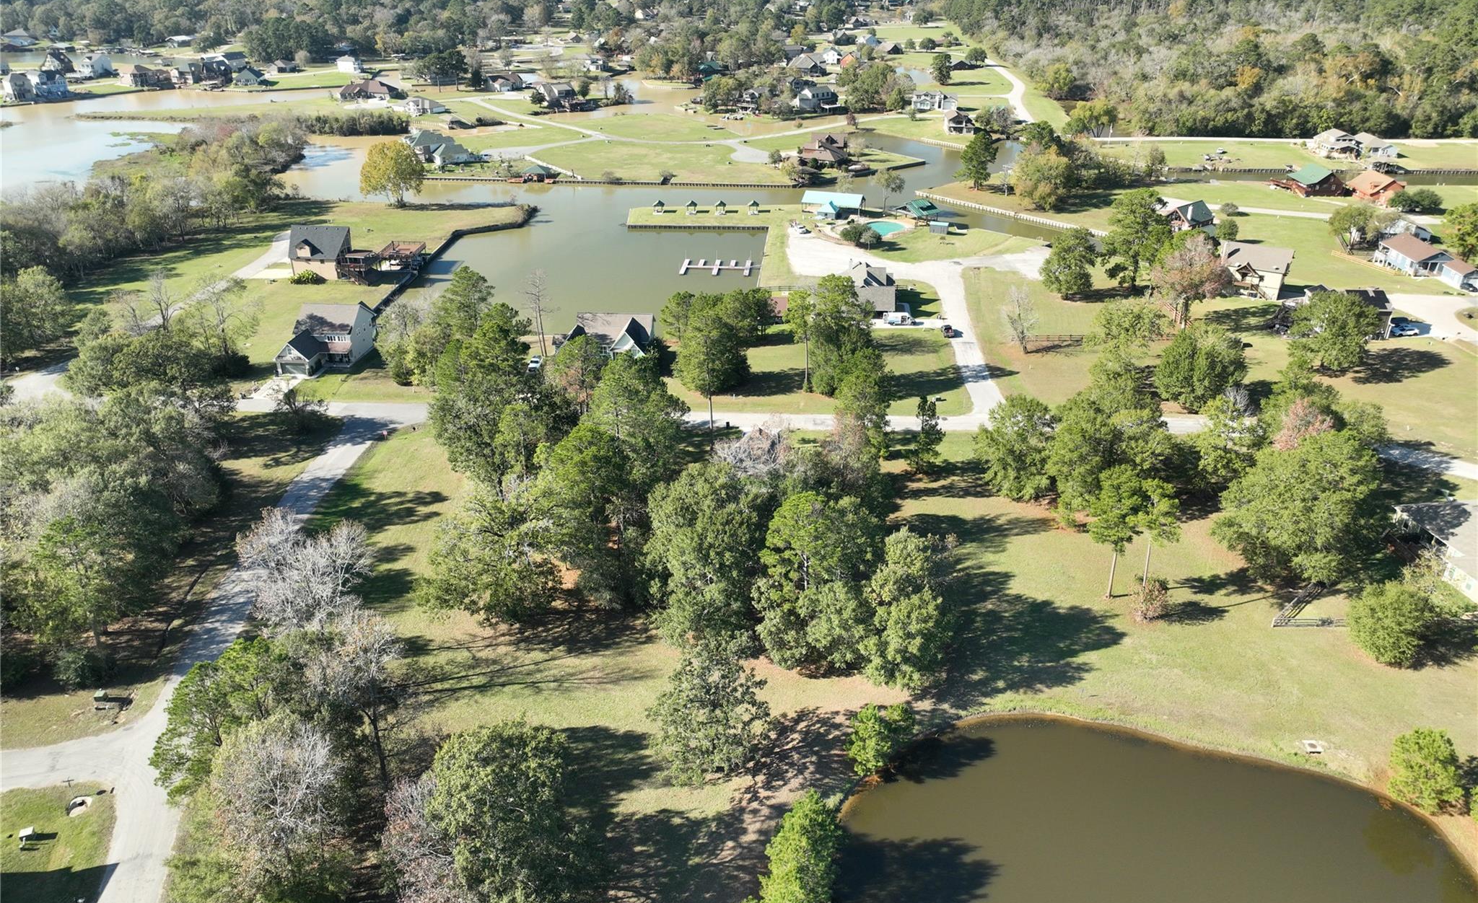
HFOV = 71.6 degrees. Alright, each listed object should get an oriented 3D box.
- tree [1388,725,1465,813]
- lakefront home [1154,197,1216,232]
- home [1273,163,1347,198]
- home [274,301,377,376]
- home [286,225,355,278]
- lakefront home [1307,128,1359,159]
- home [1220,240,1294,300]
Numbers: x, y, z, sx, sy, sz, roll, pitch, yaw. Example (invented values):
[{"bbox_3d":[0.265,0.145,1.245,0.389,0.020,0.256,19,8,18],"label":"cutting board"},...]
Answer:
[{"bbox_3d":[70.720,32.900,105.450,8.100,9.220,8.100,0,27,0],"label":"tree"},{"bbox_3d":[130.350,-68.000,296.720,14.020,8.300,11.360,-22,34,-36],"label":"lakefront home"},{"bbox_3d":[190.780,-91.110,341.690,14.320,8.390,14.810,-2,27,-4],"label":"home"},{"bbox_3d":[-81.760,-23.200,203.440,13.370,10.660,17.730,2,27,4],"label":"home"},{"bbox_3d":[-104.140,-49.710,254.840,13.560,10.950,12.110,2,27,4],"label":"home"},{"bbox_3d":[230.580,-119.570,395.900,14.810,9.580,15.800,2,27,4],"label":"lakefront home"},{"bbox_3d":[126.100,-44.820,248.900,13.820,10.660,12.340,13,30,24],"label":"home"}]

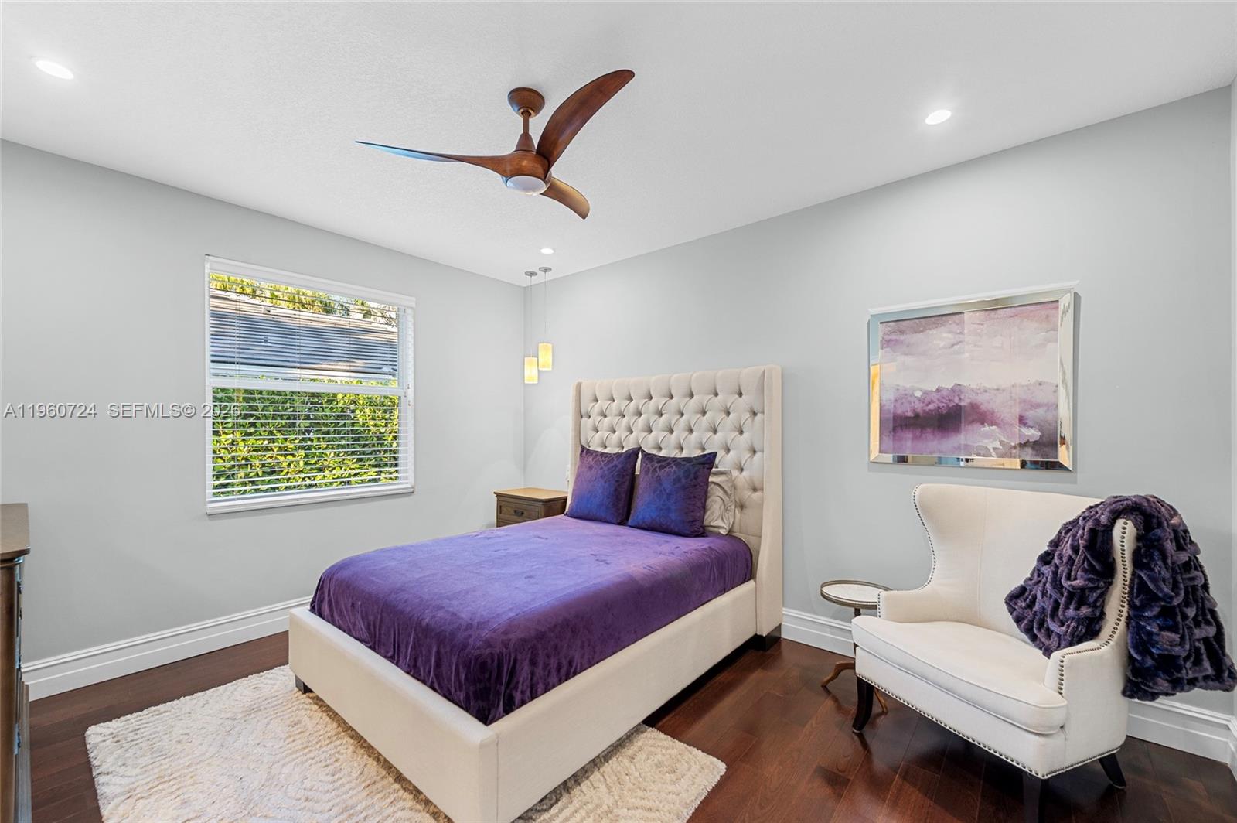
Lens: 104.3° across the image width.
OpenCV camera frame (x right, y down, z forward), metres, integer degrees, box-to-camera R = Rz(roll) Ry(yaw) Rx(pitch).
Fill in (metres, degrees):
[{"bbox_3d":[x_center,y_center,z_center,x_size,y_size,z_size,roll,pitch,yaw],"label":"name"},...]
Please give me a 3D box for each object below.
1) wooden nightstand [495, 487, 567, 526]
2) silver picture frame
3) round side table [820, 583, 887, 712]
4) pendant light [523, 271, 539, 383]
[{"bbox_3d":[-0.730,1.122,4.291,0.696,0.782,0.417,-1,-1,40],"label":"wooden nightstand"},{"bbox_3d":[1.788,-0.141,2.505,0.846,0.851,0.040,-1,-1,39],"label":"silver picture frame"},{"bbox_3d":[1.239,1.193,2.489,0.360,0.524,0.360,-1,-1,40],"label":"round side table"},{"bbox_3d":[-0.788,-0.746,4.327,0.115,0.987,0.115,-1,-1,40],"label":"pendant light"}]

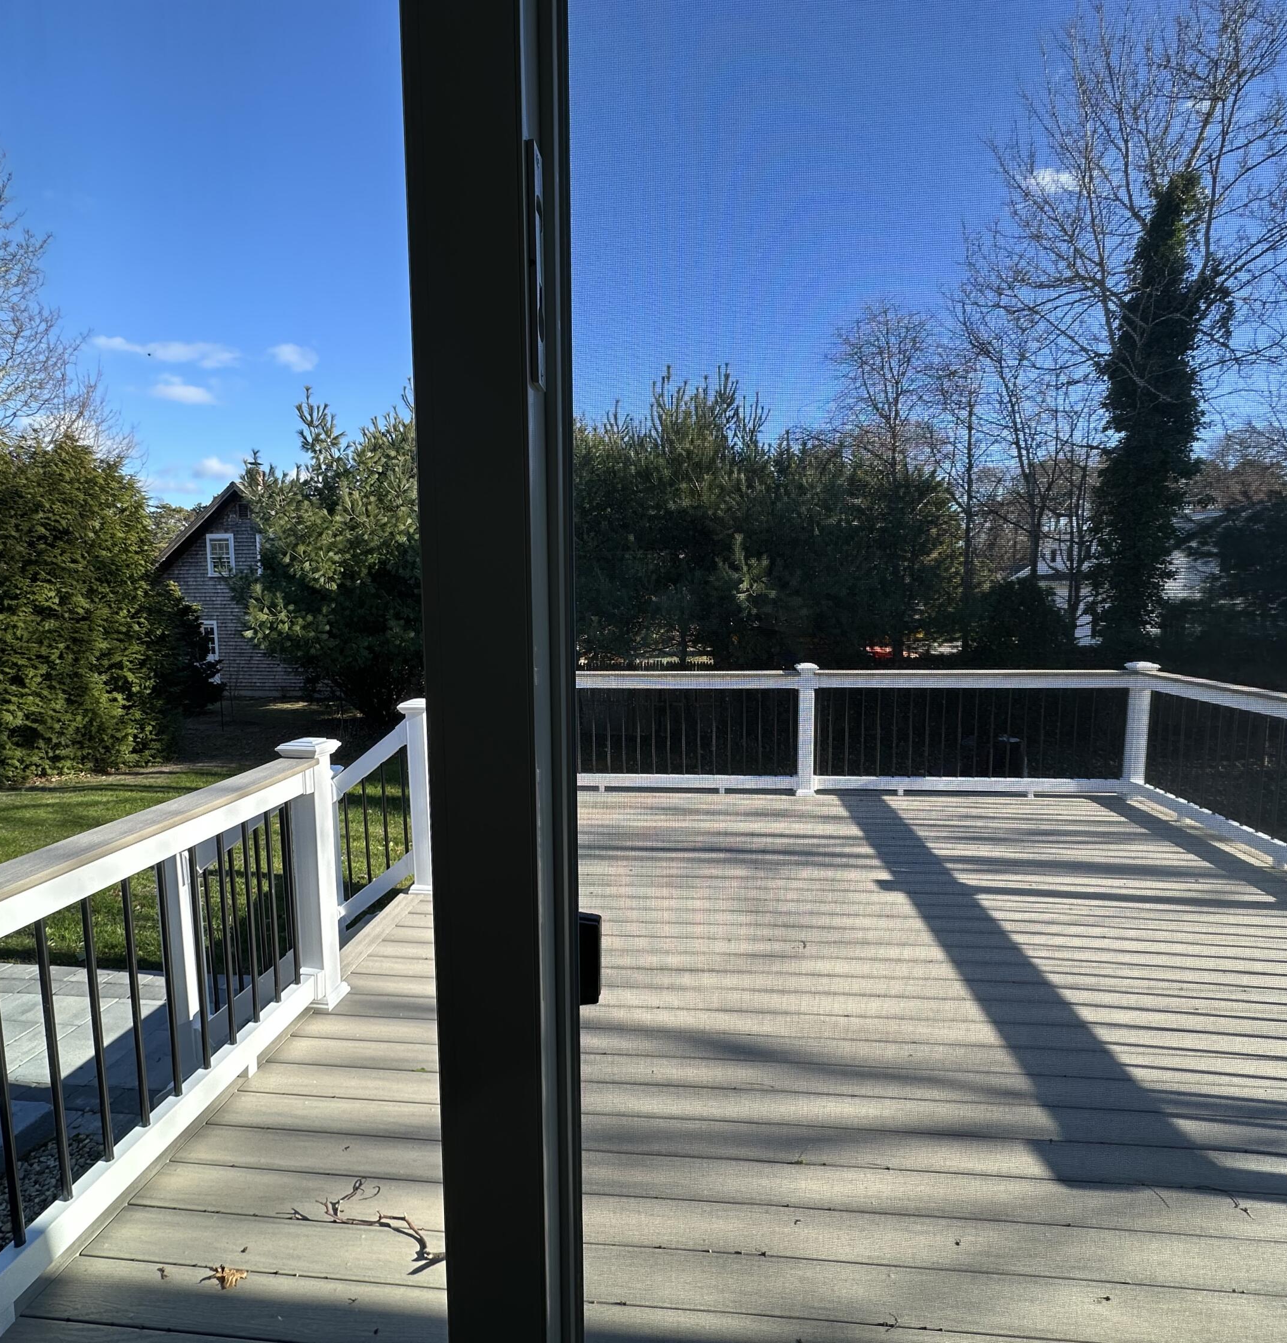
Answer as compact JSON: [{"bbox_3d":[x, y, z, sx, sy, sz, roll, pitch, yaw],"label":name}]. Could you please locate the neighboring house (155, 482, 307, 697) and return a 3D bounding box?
[{"bbox_3d":[-12.626,-3.182,27.697,7.800,7.300,8.500,1,6,7],"label":"neighboring house"}]

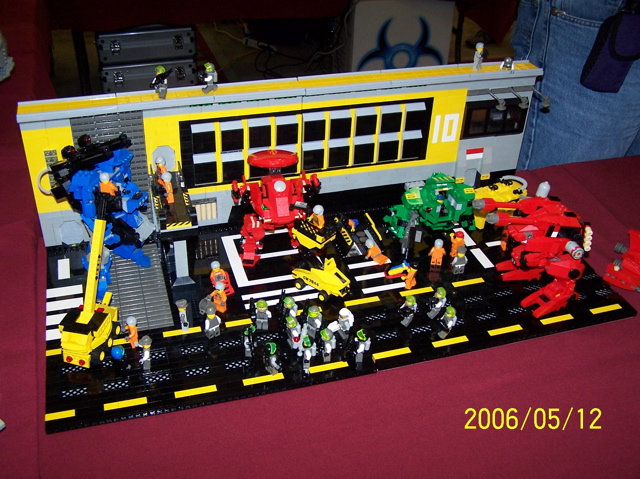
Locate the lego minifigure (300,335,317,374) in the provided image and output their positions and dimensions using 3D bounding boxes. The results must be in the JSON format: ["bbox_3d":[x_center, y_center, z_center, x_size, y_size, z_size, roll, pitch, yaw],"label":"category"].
[{"bbox_3d":[-0.014,0.135,0.833,0.019,0.042,0.022,-22,42,-31],"label":"lego minifigure"}]

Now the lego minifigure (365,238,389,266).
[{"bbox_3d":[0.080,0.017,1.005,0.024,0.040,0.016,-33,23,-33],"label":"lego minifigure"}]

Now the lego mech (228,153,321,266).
[{"bbox_3d":[-0.061,-0.050,0.980,0.120,0.166,0.078,-4,35,-10],"label":"lego mech"}]

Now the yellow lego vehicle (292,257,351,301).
[{"bbox_3d":[0.002,0.050,0.958,0.079,0.041,0.044,24,40,27],"label":"yellow lego vehicle"}]

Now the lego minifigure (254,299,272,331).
[{"bbox_3d":[-0.073,0.095,0.887,0.023,0.041,0.015,3,35,1],"label":"lego minifigure"}]

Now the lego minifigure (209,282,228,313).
[{"bbox_3d":[-0.131,0.076,0.911,0.023,0.041,0.015,17,38,20],"label":"lego minifigure"}]

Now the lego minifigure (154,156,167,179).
[{"bbox_3d":[-0.216,-0.091,0.956,0.022,0.041,0.015,22,39,25],"label":"lego minifigure"}]

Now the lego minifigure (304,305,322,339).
[{"bbox_3d":[-0.009,0.104,0.869,0.024,0.041,0.018,22,39,25],"label":"lego minifigure"}]

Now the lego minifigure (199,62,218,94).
[{"bbox_3d":[-0.148,-0.214,0.932,0.027,0.040,0.025,-17,39,-26],"label":"lego minifigure"}]

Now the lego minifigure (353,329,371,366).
[{"bbox_3d":[0.050,0.129,0.839,0.022,0.042,0.025,-7,35,-14],"label":"lego minifigure"}]

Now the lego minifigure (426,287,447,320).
[{"bbox_3d":[0.153,0.085,0.920,0.020,0.038,0.021,-16,38,-37],"label":"lego minifigure"}]

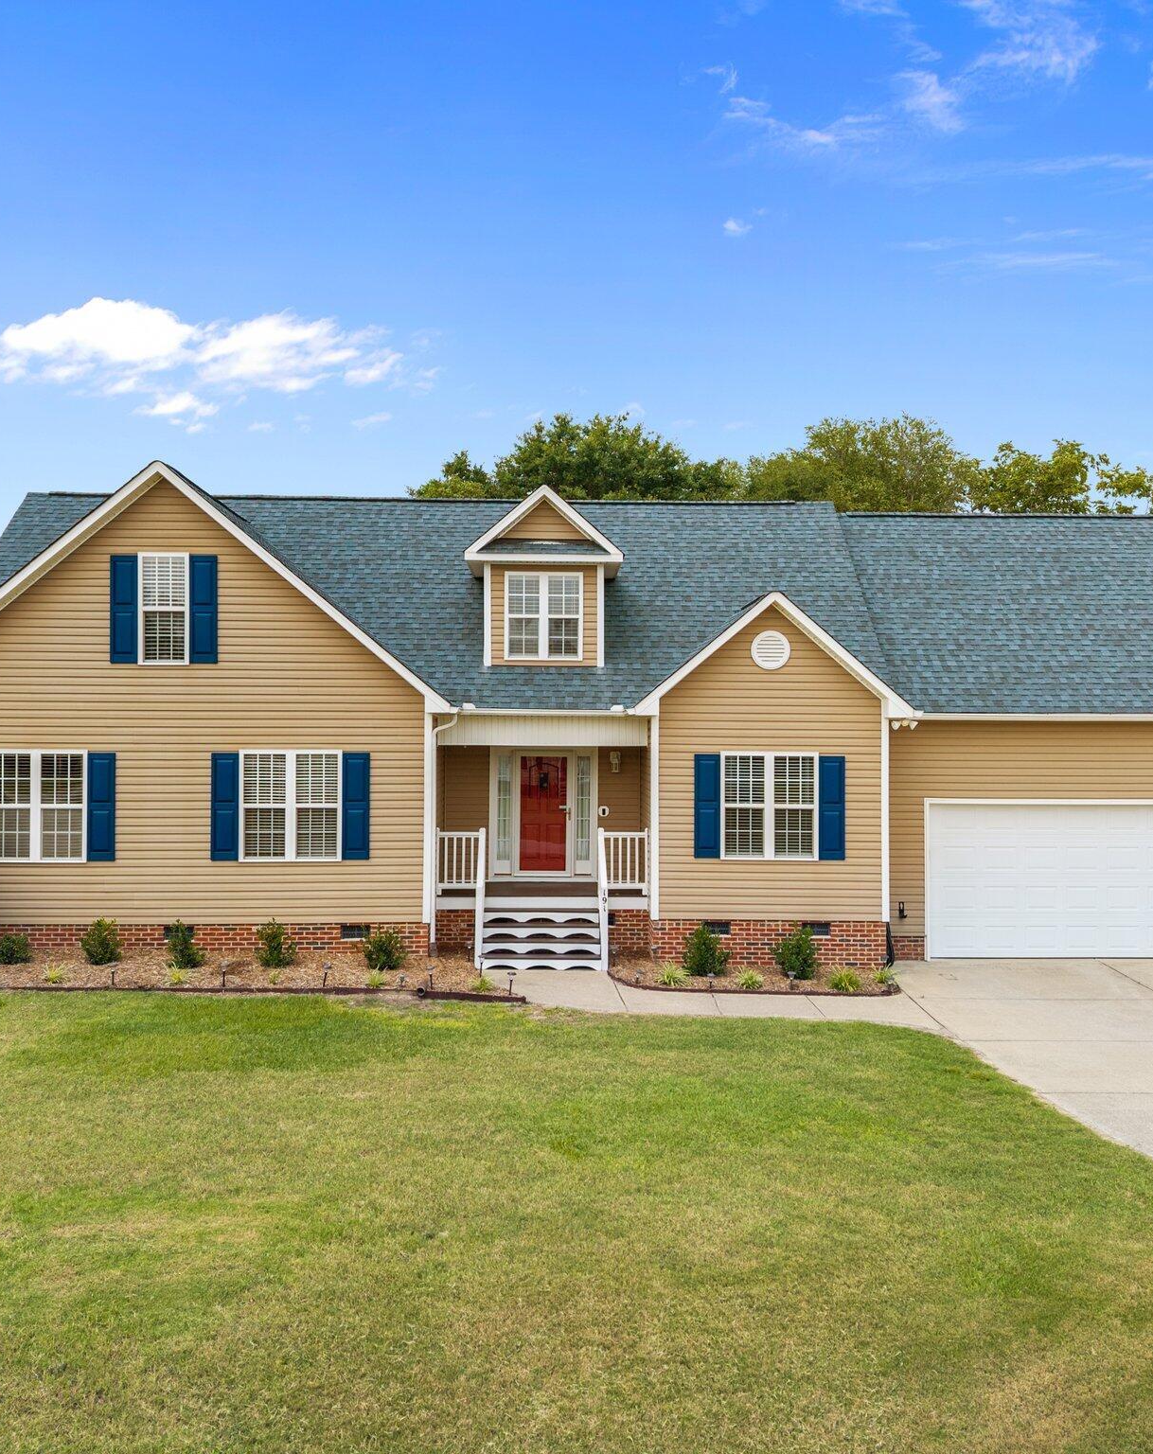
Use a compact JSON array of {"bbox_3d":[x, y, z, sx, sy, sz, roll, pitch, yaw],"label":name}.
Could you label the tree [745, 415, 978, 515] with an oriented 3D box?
[{"bbox_3d":[9.550,-3.750,45.000,8.500,13.500,8.500,0,0,-2],"label":"tree"}]

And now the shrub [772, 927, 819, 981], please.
[{"bbox_3d":[2.680,2.780,16.400,0.560,0.680,0.550,0,0,-2],"label":"shrub"}]

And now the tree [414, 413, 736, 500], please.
[{"bbox_3d":[0.000,-3.900,46.000,11.000,13.700,10.500,0,0,-2],"label":"tree"}]

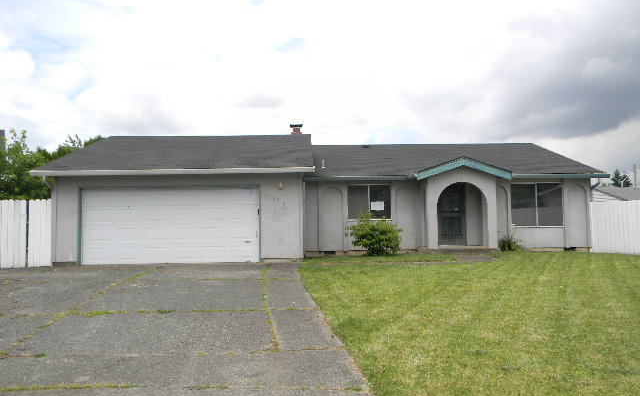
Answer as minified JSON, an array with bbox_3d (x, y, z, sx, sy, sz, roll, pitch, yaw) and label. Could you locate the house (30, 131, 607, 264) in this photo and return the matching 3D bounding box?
[{"bbox_3d":[0.851,-0.337,20.374,17.580,4.600,12.500,-1,-2,-2],"label":"house"}]

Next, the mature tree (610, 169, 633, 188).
[{"bbox_3d":[45.471,-0.719,77.902,4.200,7.300,4.200,-1,-2,-2],"label":"mature tree"}]

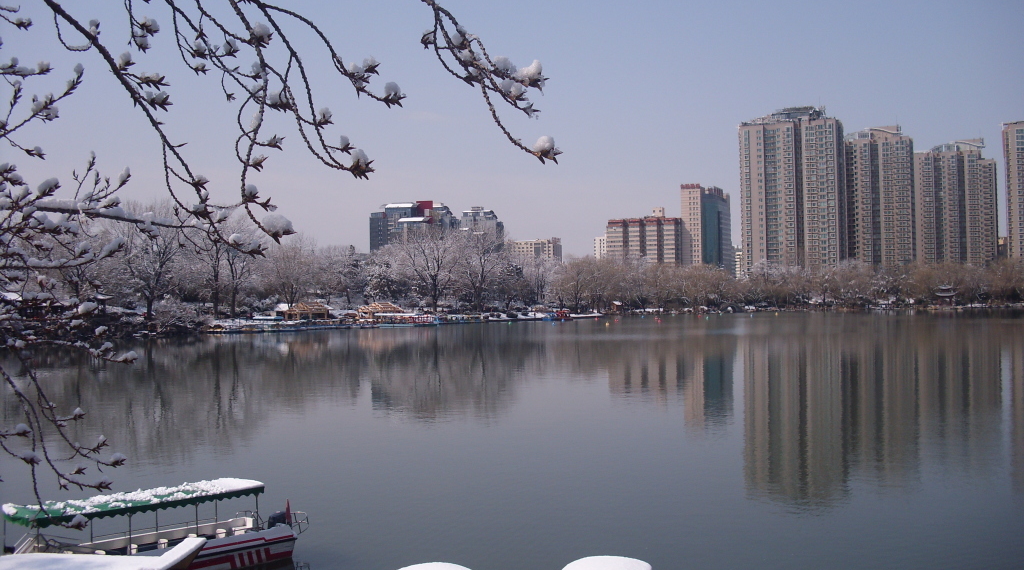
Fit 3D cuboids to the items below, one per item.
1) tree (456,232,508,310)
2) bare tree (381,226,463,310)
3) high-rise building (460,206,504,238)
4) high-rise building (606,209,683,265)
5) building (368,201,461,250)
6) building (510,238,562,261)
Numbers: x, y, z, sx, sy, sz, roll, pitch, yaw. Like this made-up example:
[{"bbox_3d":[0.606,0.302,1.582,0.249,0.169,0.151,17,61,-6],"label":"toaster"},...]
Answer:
[{"bbox_3d":[-6.270,-2.690,212.000,11.150,15.930,11.000,0,0,0],"label":"tree"},{"bbox_3d":[-17.650,-3.250,210.000,15.780,16.960,15.000,0,0,0],"label":"bare tree"},{"bbox_3d":[-19.370,-21.130,690.000,23.400,58.650,18.000,0,0,25],"label":"high-rise building"},{"bbox_3d":[85.170,-19.500,680.000,46.230,54.650,17.000,0,0,25],"label":"high-rise building"},{"bbox_3d":[-59.410,-20.760,650.000,48.240,57.670,28.000,0,0,25],"label":"building"},{"bbox_3d":[19.830,-14.960,900.000,42.200,48.600,17.000,0,0,25],"label":"building"}]

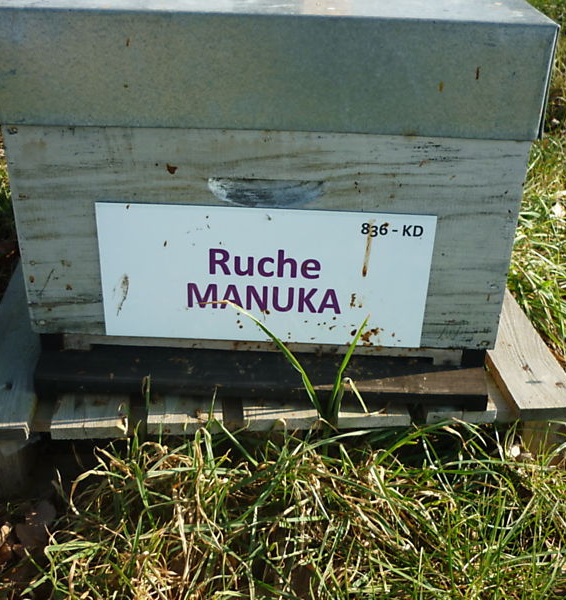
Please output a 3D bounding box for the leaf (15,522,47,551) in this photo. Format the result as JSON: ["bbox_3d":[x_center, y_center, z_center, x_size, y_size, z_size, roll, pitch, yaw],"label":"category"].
[{"bbox_3d":[-0.230,0.216,0.699,0.027,0.010,0.025,-6,27,-15],"label":"leaf"}]

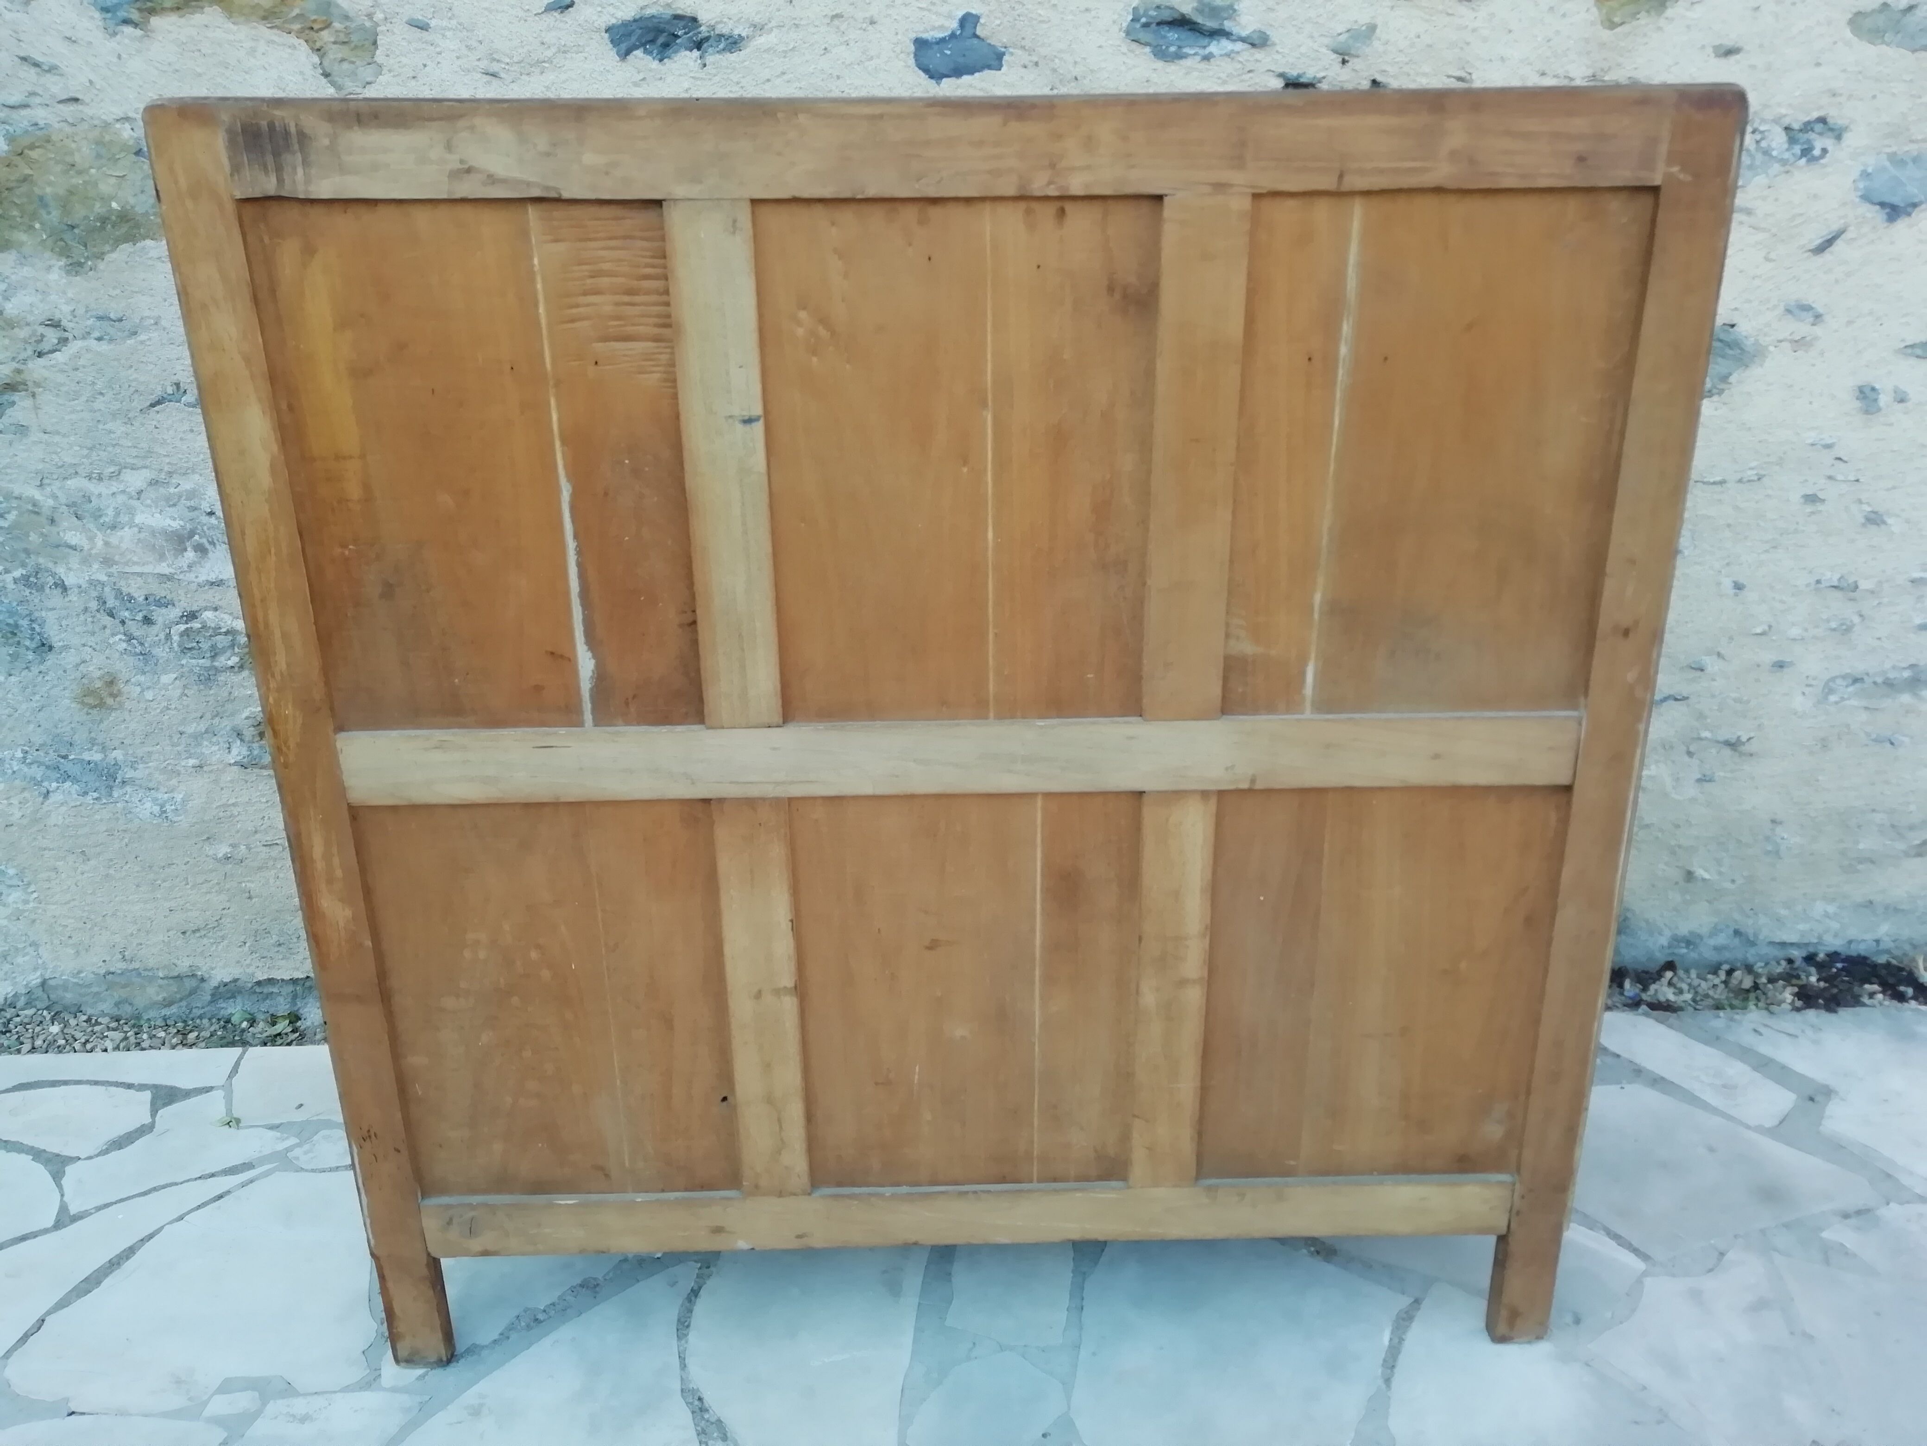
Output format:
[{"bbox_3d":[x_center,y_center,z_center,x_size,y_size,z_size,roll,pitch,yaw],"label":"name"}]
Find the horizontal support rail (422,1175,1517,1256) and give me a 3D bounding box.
[{"bbox_3d":[0.005,0.544,1.614,1.200,0.072,0.030,-1,21,0],"label":"horizontal support rail"}]

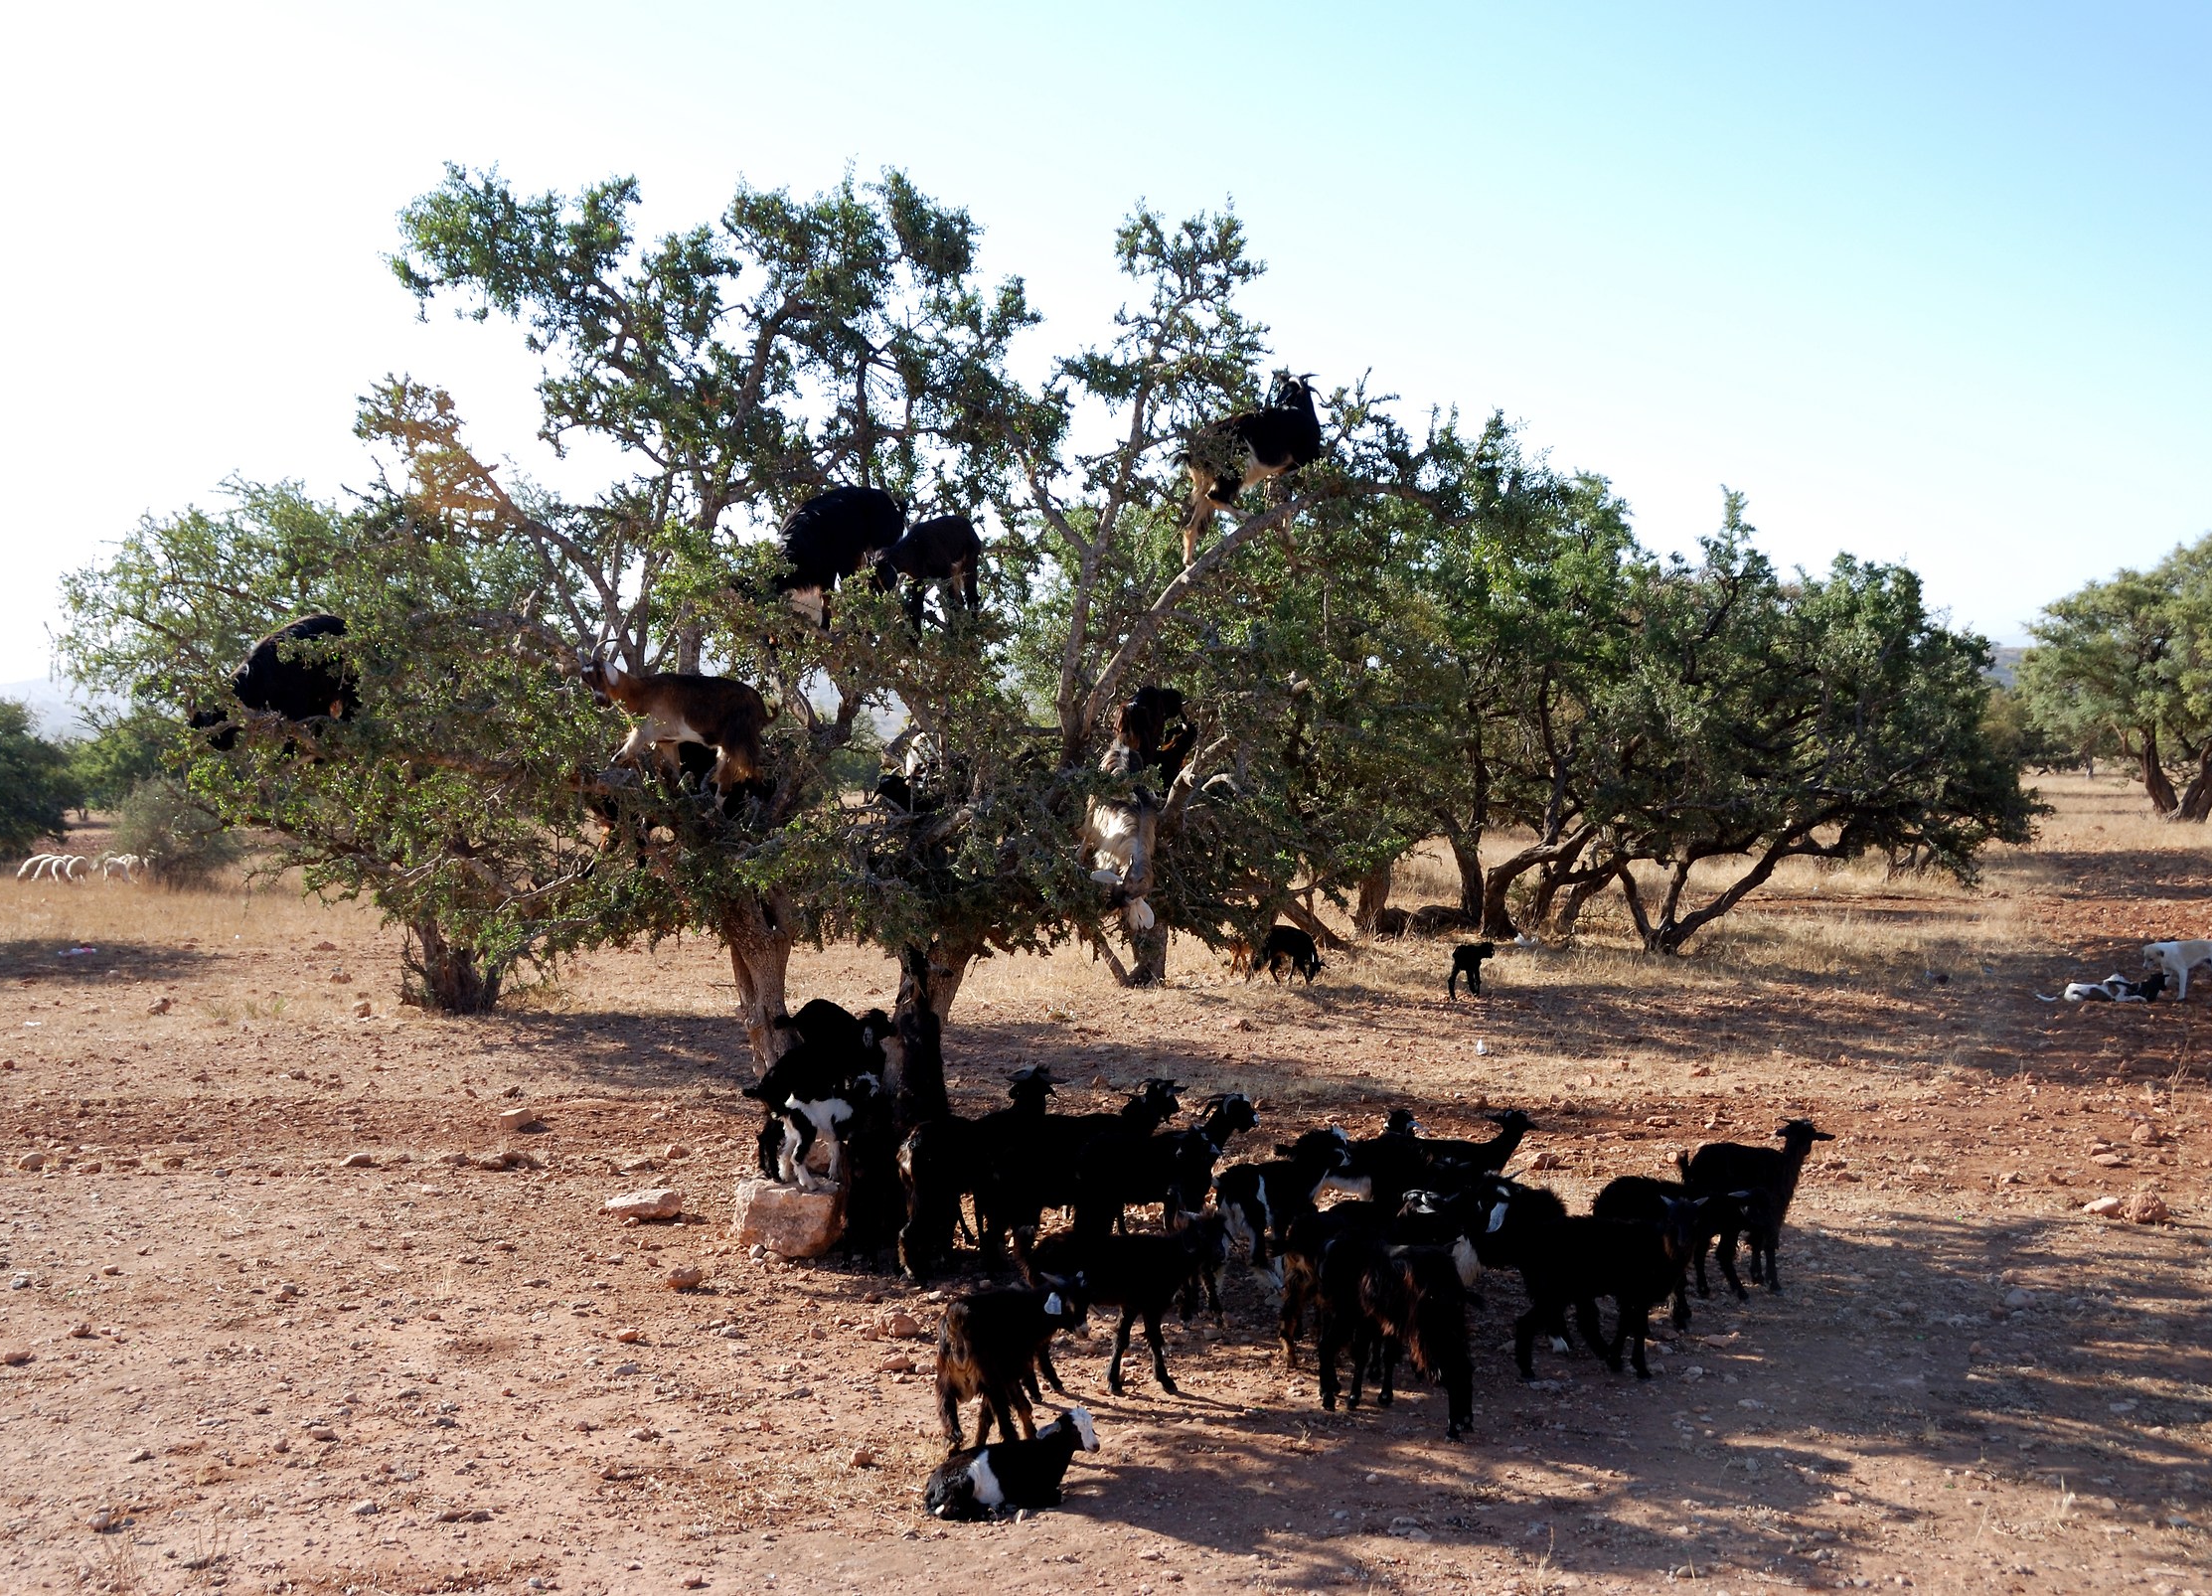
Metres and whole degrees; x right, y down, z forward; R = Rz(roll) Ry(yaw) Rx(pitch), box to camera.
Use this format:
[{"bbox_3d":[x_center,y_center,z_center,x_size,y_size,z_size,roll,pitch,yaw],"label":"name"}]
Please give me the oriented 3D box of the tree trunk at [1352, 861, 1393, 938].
[{"bbox_3d":[3.453,1.251,33.400,0.520,1.100,0.520,0,1,0],"label":"tree trunk"}]

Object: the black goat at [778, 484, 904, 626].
[{"bbox_3d":[-1.489,-1.296,14.400,0.780,0.800,0.360,0,1,-6],"label":"black goat"}]

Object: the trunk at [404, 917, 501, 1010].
[{"bbox_3d":[-5.757,1.478,22.800,0.820,0.840,0.650,0,1,0],"label":"trunk"}]

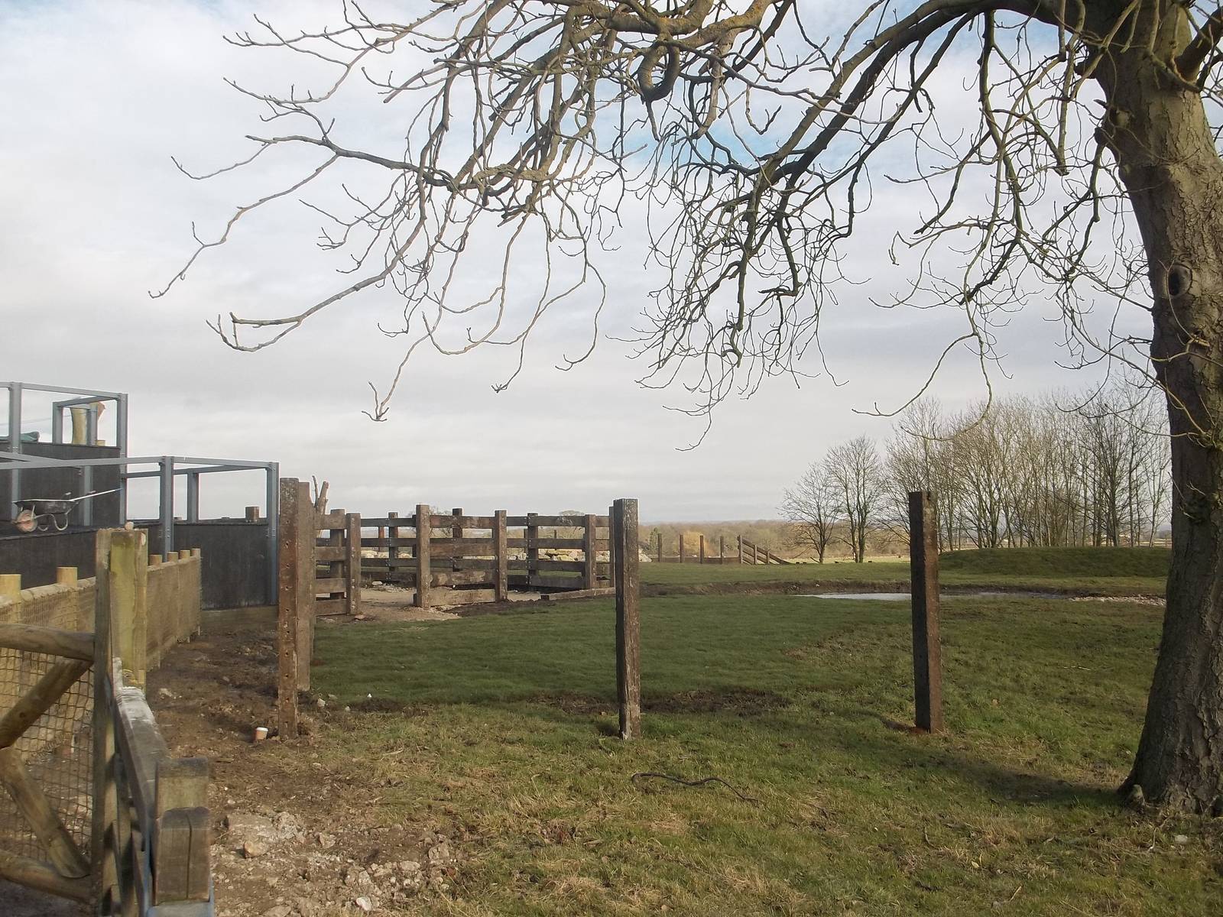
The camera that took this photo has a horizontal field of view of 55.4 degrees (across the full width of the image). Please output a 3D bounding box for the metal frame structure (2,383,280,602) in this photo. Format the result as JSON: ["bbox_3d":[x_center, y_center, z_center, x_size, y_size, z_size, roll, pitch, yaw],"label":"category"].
[{"bbox_3d":[-9.195,0.494,19.171,6.800,3.900,3.900,-3,-4,34],"label":"metal frame structure"}]

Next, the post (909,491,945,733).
[{"bbox_3d":[2.502,1.217,9.250,0.130,1.880,0.240,0,-3,-14],"label":"post"}]

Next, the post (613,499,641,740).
[{"bbox_3d":[0.123,1.260,9.100,0.130,1.870,0.240,0,-3,-14],"label":"post"}]

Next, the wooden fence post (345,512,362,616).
[{"bbox_3d":[-4.655,1.902,21.000,0.130,1.850,0.250,-3,-4,38],"label":"wooden fence post"}]

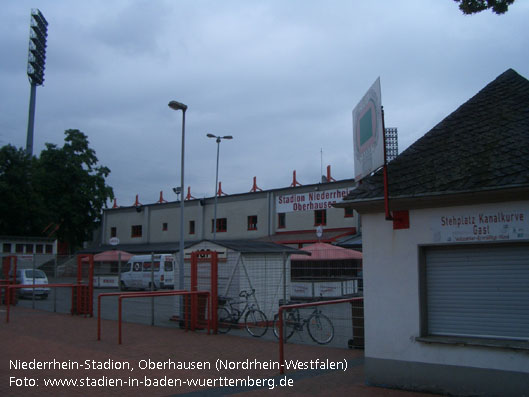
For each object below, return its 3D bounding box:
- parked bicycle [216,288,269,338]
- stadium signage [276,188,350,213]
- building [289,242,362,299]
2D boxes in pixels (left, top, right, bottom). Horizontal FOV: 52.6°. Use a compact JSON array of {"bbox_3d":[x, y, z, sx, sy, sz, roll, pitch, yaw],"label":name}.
[{"bbox_3d":[-0.628,2.947,13.660,1.800,1.090,0.580,-6,-10,39],"label":"parked bicycle"},{"bbox_3d":[4.082,0.232,43.947,7.930,1.490,0.100,-6,-10,40],"label":"stadium signage"},{"bbox_3d":[3.272,4.289,31.778,4.300,3.120,4.100,-3,-8,20],"label":"building"}]

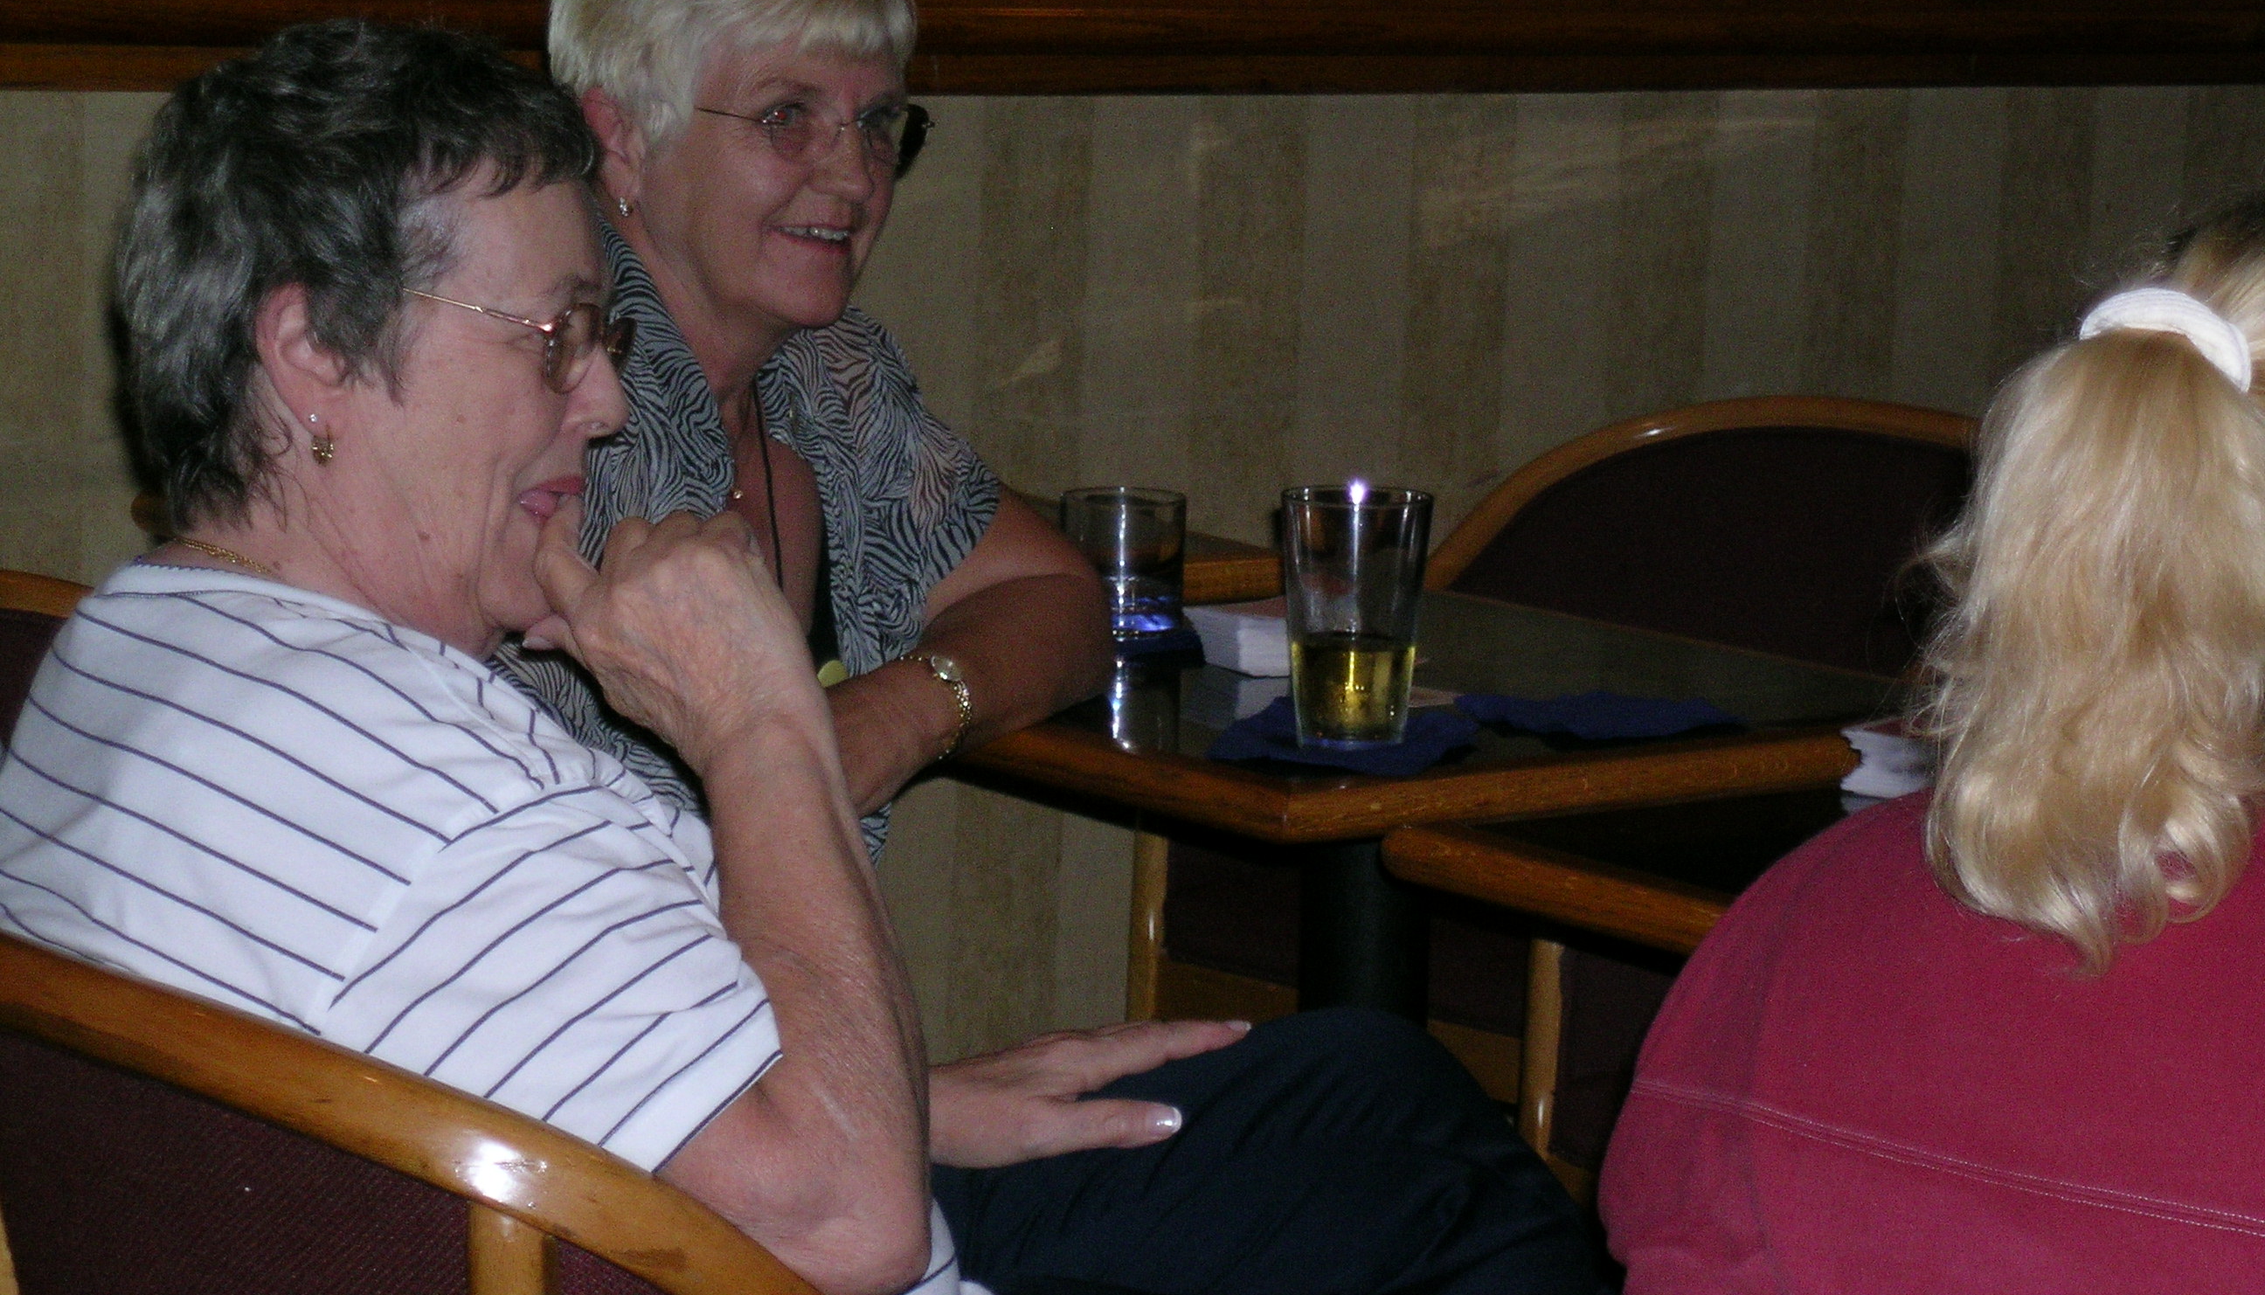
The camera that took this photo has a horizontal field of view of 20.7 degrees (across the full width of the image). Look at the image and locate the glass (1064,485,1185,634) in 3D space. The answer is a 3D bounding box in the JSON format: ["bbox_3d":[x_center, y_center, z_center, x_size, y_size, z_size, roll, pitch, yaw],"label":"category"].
[{"bbox_3d":[-0.004,-0.055,4.104,0.082,0.090,0.082,1,9,0],"label":"glass"}]

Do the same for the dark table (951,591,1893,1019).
[{"bbox_3d":[0.146,0.383,4.029,0.605,0.740,0.605,-5,11,-36],"label":"dark table"}]

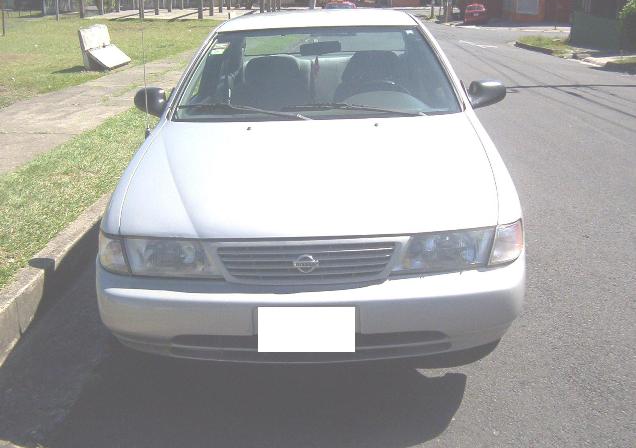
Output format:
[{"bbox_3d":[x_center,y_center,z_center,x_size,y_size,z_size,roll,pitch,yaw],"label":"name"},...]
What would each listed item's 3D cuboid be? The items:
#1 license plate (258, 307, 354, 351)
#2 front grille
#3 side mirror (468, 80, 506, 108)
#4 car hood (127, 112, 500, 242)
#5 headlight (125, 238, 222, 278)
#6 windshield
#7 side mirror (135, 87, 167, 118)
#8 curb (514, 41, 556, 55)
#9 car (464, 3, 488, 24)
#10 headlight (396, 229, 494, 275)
[{"bbox_3d":[-0.041,0.354,2.390,0.320,0.160,0.020,-1,18,3],"label":"license plate"},{"bbox_3d":[-0.043,0.128,2.453,0.630,0.150,0.120,-1,18,3],"label":"front grille"},{"bbox_3d":[0.870,-0.672,3.715,0.210,0.145,0.140,-1,18,3],"label":"side mirror"},{"bbox_3d":[-0.030,-0.240,2.932,1.450,0.280,1.120,-1,18,3],"label":"car hood"},{"bbox_3d":[-0.533,0.117,2.599,0.330,0.145,0.180,2,19,12],"label":"headlight"},{"bbox_3d":[-0.010,-0.781,3.649,1.400,0.400,0.760,-1,18,3],"label":"windshield"},{"bbox_3d":[-0.881,-0.643,3.790,0.200,0.145,0.140,-1,18,3],"label":"side mirror"},{"bbox_3d":[6.333,-5.134,20.784,0.220,0.180,3.990,-1,18,0],"label":"curb"},{"bbox_3d":[10.704,-14.168,48.500,1.620,1.400,3.900,1,18,9],"label":"car"},{"bbox_3d":[0.456,0.095,2.555,0.330,0.145,0.180,-4,18,-7],"label":"headlight"}]

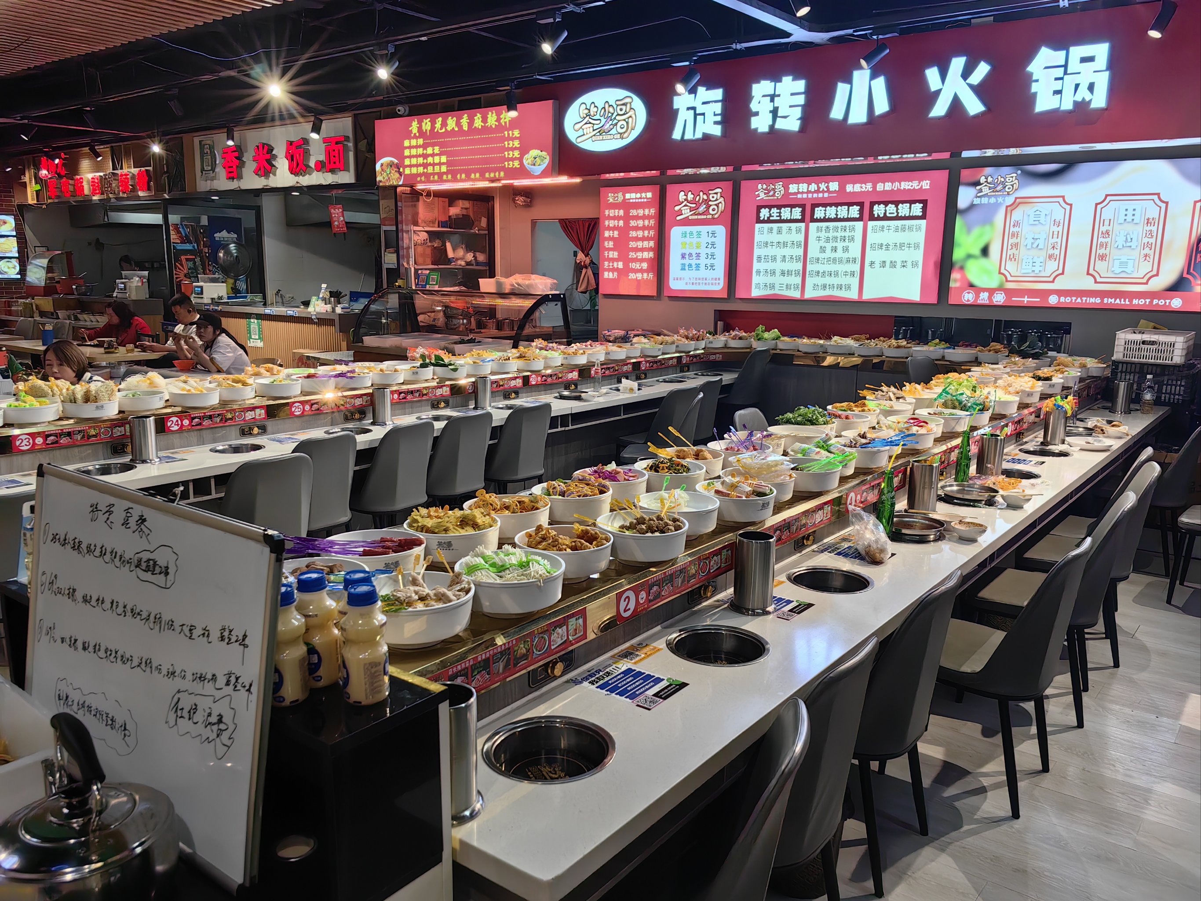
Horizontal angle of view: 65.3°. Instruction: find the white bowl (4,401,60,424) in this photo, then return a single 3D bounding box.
[{"bbox_3d":[-2.529,-0.167,4.172,0.230,0.075,0.230,1,11,0],"label":"white bowl"}]

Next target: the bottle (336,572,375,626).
[{"bbox_3d":[-0.369,0.274,1.442,0.069,0.173,0.069,-2,11,-15],"label":"bottle"}]

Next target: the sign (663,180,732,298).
[{"bbox_3d":[0.930,-1.983,8.871,0.721,1.049,0.050,10,14,37],"label":"sign"}]

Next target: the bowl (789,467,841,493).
[{"bbox_3d":[0.652,0.078,2.987,0.227,0.070,0.227,1,11,0],"label":"bowl"}]

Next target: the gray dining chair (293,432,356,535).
[{"bbox_3d":[-1.459,0.320,4.530,0.480,0.830,0.450,10,14,37],"label":"gray dining chair"}]

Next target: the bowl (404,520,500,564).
[{"bbox_3d":[-0.356,0.207,2.258,0.227,0.070,0.227,1,11,0],"label":"bowl"}]

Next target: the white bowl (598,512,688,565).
[{"bbox_3d":[0.103,0.221,2.302,0.226,0.086,0.226,1,11,0],"label":"white bowl"}]

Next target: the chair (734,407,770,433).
[{"bbox_3d":[1.018,0.212,5.177,0.510,0.830,0.450,10,14,37],"label":"chair"}]

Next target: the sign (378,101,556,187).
[{"bbox_3d":[-1.494,-3.229,9.980,2.670,0.707,0.090,9,14,37],"label":"sign"}]

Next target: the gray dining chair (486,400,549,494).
[{"bbox_3d":[-0.615,0.130,5.573,0.530,0.820,0.460,9,14,37],"label":"gray dining chair"}]

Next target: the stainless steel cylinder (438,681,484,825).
[{"bbox_3d":[-0.250,0.488,1.513,0.123,0.202,0.123,1,11,0],"label":"stainless steel cylinder"}]

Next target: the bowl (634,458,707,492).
[{"bbox_3d":[0.223,0.088,3.012,0.230,0.075,0.230,1,11,0],"label":"bowl"}]

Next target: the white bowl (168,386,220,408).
[{"bbox_3d":[-1.943,-0.247,4.485,0.226,0.086,0.226,1,11,0],"label":"white bowl"}]

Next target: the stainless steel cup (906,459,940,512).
[{"bbox_3d":[1.168,0.127,3.392,0.101,0.176,0.101,1,11,0],"label":"stainless steel cup"}]

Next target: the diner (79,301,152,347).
[{"bbox_3d":[-5.034,-0.935,9.786,0.480,1.220,0.700,9,14,37],"label":"diner"}]

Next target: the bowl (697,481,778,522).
[{"bbox_3d":[0.381,0.143,2.640,0.227,0.070,0.227,1,11,0],"label":"bowl"}]

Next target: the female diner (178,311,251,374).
[{"bbox_3d":[-3.058,-0.488,7.466,0.770,1.190,0.500,-9,15,-41],"label":"female diner"}]

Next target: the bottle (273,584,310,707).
[{"bbox_3d":[-0.471,0.287,1.399,0.069,0.171,0.069,9,14,37],"label":"bottle"}]

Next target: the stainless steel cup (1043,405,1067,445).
[{"bbox_3d":[2.341,-0.130,4.826,0.123,0.202,0.123,10,14,37],"label":"stainless steel cup"}]

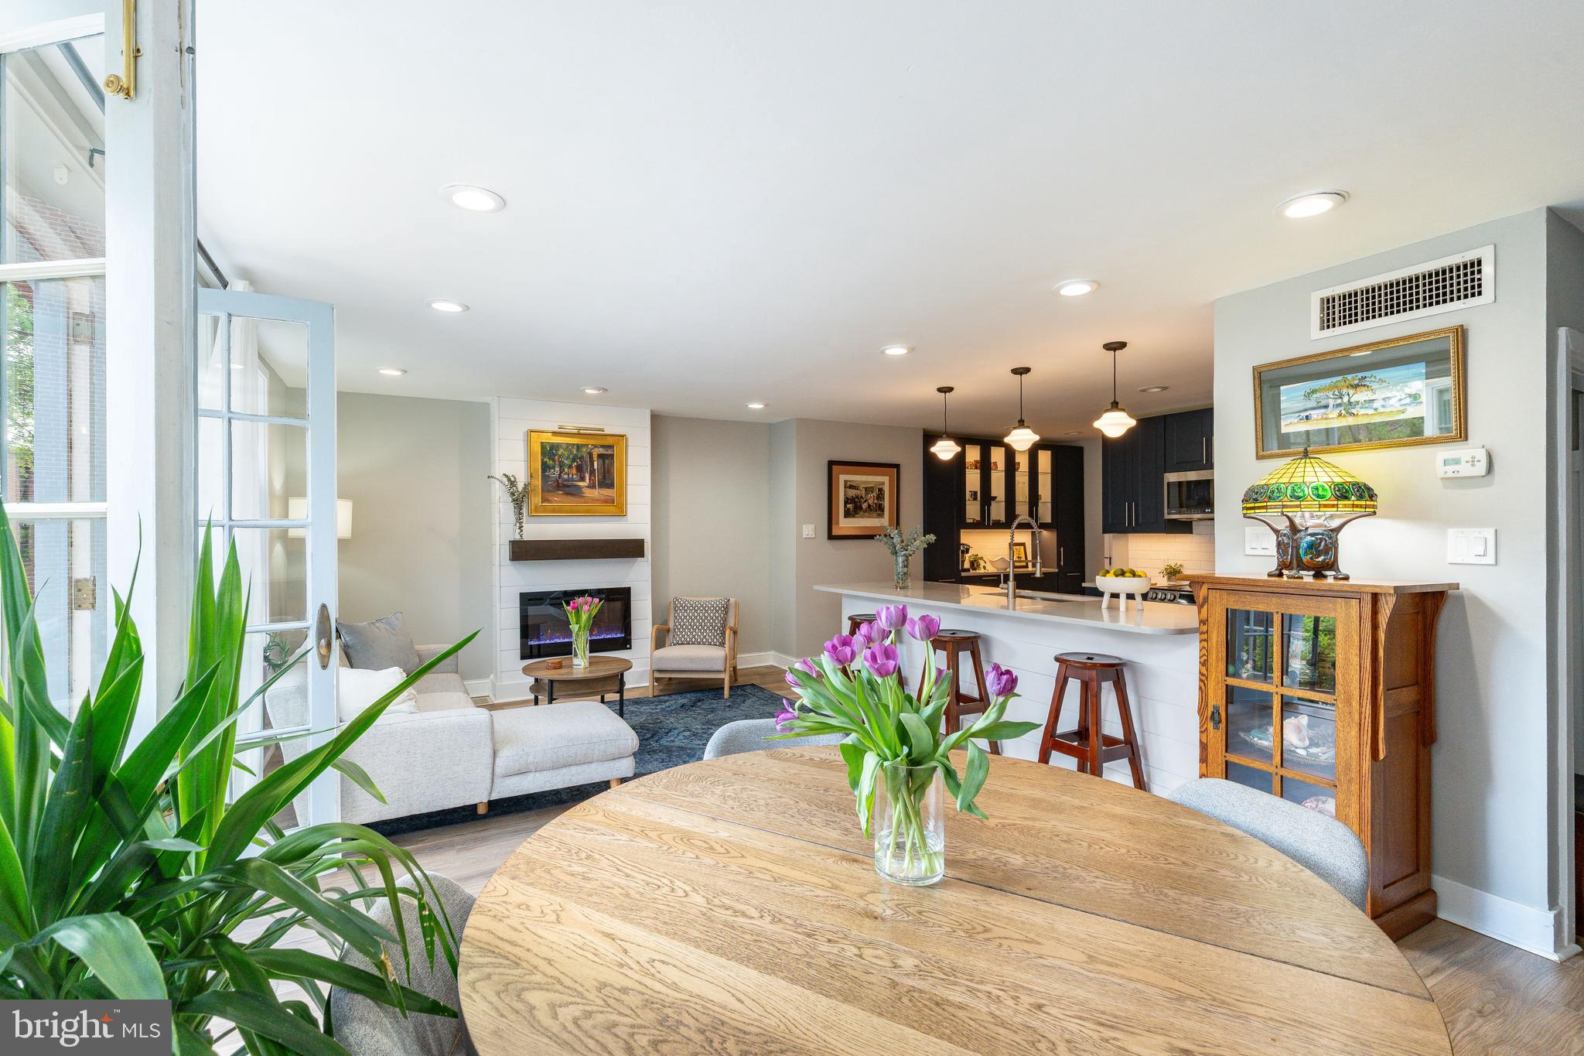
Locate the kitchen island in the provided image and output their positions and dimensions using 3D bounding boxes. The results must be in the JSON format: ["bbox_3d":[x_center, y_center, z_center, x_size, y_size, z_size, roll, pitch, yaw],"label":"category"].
[{"bbox_3d":[1.417,0.928,4.723,1.080,0.920,2.950,0,0,-29],"label":"kitchen island"}]

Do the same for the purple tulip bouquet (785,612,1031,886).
[{"bbox_3d":[0.225,0.400,1.333,0.480,0.500,0.420,0,0,0],"label":"purple tulip bouquet"}]

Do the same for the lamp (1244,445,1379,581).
[{"bbox_3d":[1.949,-0.057,2.649,0.415,0.500,0.415,0,0,-30],"label":"lamp"}]

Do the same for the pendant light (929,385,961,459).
[{"bbox_3d":[1.140,-0.763,5.196,0.225,0.525,0.225,0,0,0],"label":"pendant light"}]

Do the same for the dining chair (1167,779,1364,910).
[{"bbox_3d":[0.835,1.013,1.510,0.560,0.800,0.510,0,0,-21],"label":"dining chair"}]

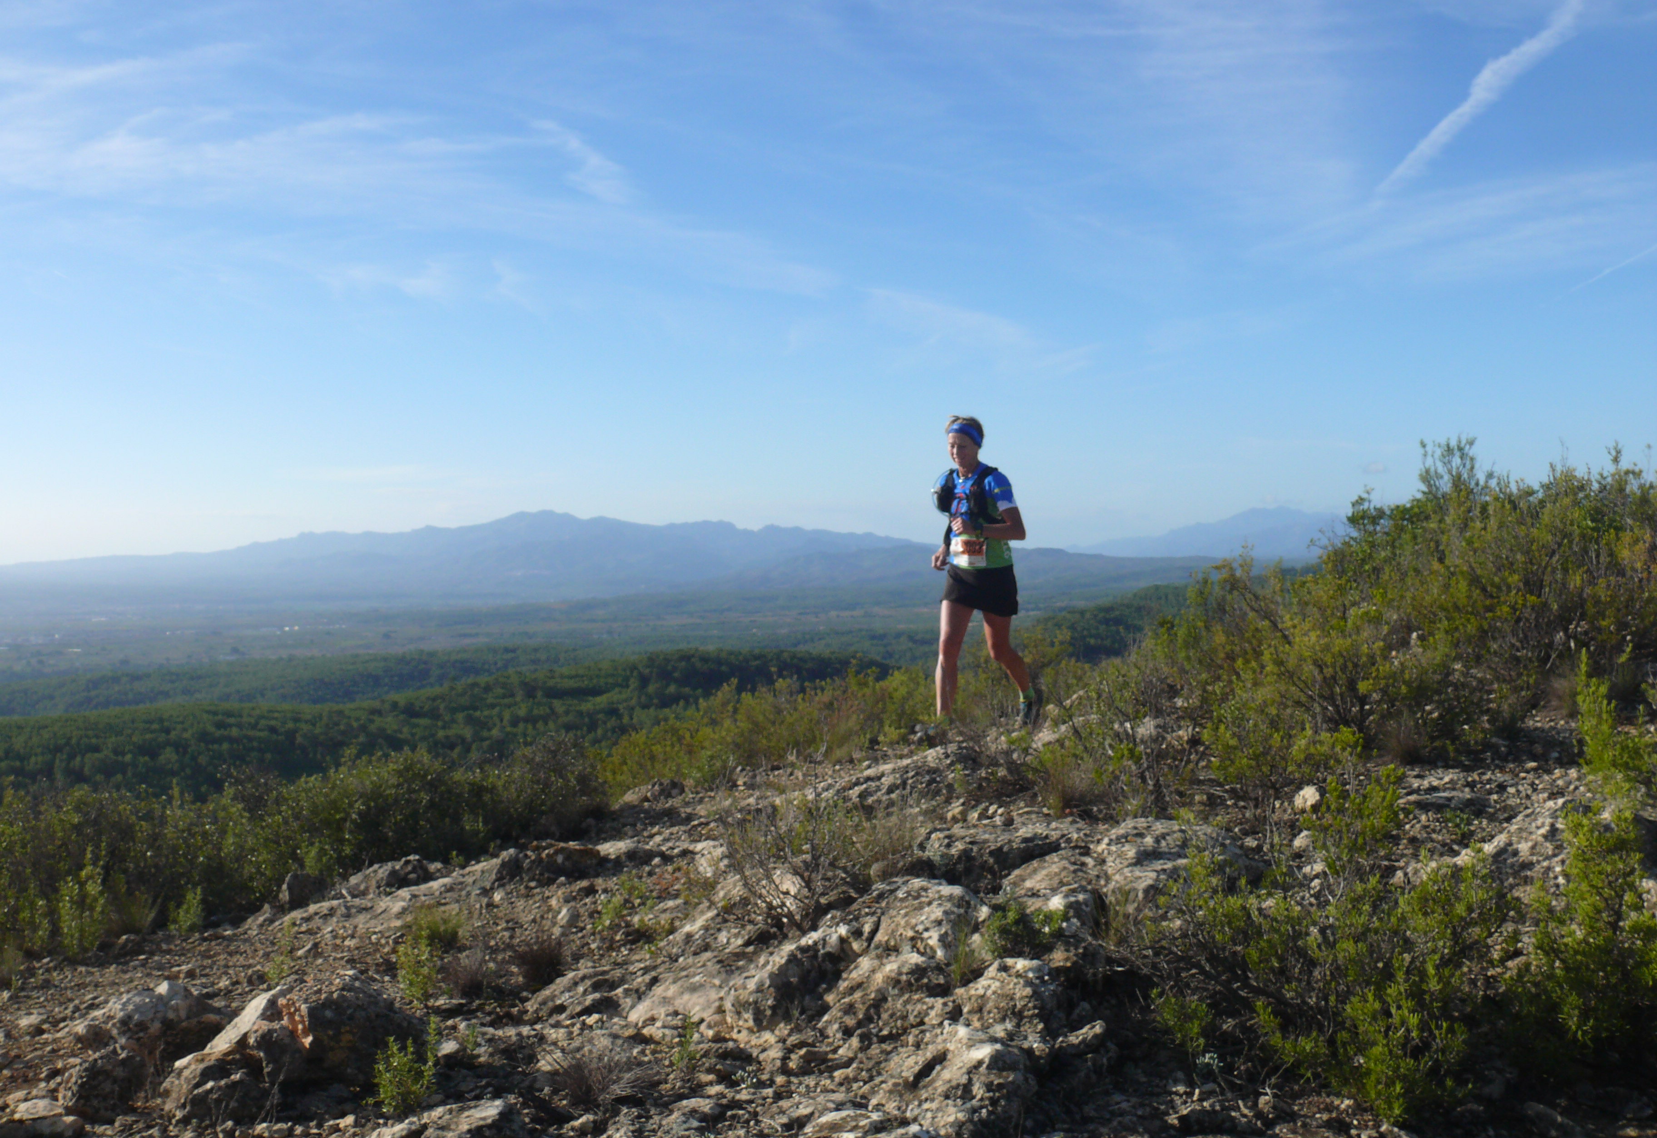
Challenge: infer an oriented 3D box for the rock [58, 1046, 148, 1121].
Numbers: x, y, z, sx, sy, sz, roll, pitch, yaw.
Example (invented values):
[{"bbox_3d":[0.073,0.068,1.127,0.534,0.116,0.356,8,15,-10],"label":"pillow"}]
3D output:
[{"bbox_3d":[-1.992,1.413,4.600,0.250,0.185,0.220,0,0,0],"label":"rock"}]

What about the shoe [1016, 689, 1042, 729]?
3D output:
[{"bbox_3d":[0.994,0.693,8.300,0.100,0.110,0.260,0,38,30],"label":"shoe"}]

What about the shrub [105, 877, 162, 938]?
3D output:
[{"bbox_3d":[-2.448,1.190,5.900,0.190,0.200,0.170,0,1,0],"label":"shrub"}]

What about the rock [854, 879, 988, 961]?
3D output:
[{"bbox_3d":[0.296,1.118,5.350,0.400,0.230,0.350,0,0,0],"label":"rock"}]

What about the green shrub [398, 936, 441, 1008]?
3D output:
[{"bbox_3d":[-1.186,1.167,4.850,0.125,0.185,0.120,0,1,0],"label":"green shrub"}]

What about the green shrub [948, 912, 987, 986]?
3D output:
[{"bbox_3d":[0.322,0.878,3.870,0.090,0.165,0.090,0,0,5],"label":"green shrub"}]

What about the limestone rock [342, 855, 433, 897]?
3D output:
[{"bbox_3d":[-1.697,1.181,6.450,0.350,0.145,0.260,0,0,0],"label":"limestone rock"}]

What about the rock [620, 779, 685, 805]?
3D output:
[{"bbox_3d":[-0.702,0.893,6.700,0.255,0.095,0.200,0,0,-6],"label":"rock"}]

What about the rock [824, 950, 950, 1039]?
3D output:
[{"bbox_3d":[0.160,1.155,4.550,0.345,0.180,0.280,0,1,0],"label":"rock"}]

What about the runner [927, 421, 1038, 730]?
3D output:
[{"bbox_3d":[0.774,0.016,8.350,0.500,1.570,0.680,0,0,27],"label":"runner"}]

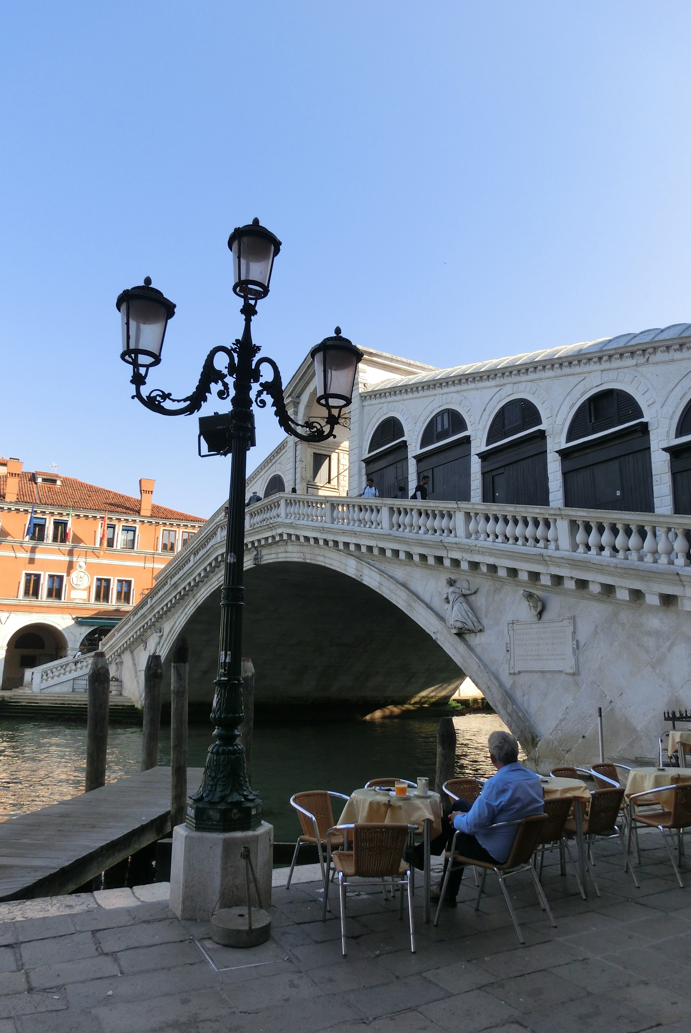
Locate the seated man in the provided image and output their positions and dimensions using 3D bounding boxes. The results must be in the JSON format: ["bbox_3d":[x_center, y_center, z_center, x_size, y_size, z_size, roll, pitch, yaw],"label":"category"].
[{"bbox_3d":[0.930,2.142,5.017,0.820,1.260,0.600,-10,-17,41],"label":"seated man"}]

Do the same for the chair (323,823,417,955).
[{"bbox_3d":[0.141,2.347,4.702,0.560,0.735,0.590,2,-13,-8],"label":"chair"}]

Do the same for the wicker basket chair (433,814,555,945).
[{"bbox_3d":[1.020,2.382,4.874,0.590,0.730,0.560,-10,-17,41],"label":"wicker basket chair"}]

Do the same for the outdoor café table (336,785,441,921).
[{"bbox_3d":[0.335,2.461,5.282,0.730,0.760,0.730,2,-13,-5],"label":"outdoor café table"}]

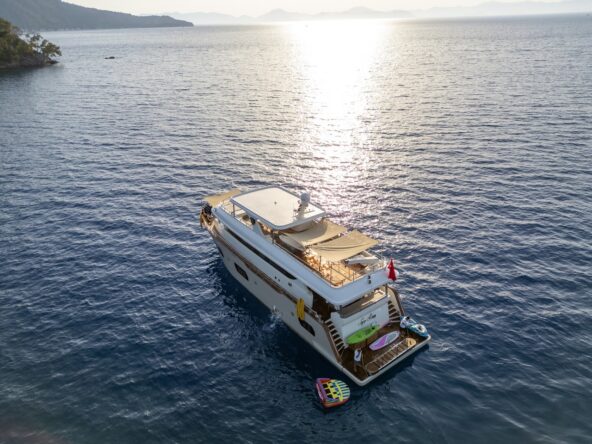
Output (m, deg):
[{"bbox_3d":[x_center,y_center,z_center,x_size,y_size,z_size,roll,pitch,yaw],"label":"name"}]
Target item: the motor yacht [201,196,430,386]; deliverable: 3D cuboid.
[{"bbox_3d":[-1.147,1.610,37.098,7.570,8.900,27.830,-19,31,-32],"label":"motor yacht"}]

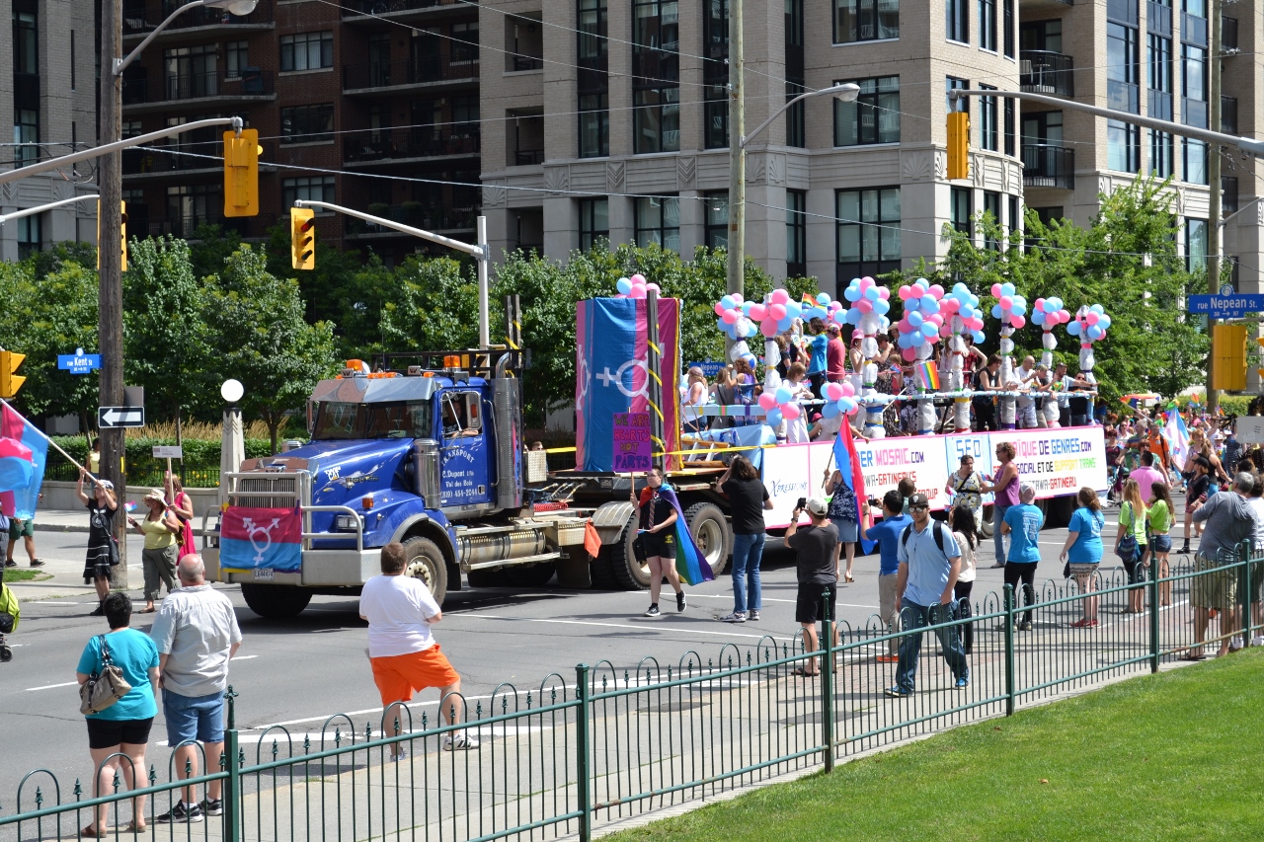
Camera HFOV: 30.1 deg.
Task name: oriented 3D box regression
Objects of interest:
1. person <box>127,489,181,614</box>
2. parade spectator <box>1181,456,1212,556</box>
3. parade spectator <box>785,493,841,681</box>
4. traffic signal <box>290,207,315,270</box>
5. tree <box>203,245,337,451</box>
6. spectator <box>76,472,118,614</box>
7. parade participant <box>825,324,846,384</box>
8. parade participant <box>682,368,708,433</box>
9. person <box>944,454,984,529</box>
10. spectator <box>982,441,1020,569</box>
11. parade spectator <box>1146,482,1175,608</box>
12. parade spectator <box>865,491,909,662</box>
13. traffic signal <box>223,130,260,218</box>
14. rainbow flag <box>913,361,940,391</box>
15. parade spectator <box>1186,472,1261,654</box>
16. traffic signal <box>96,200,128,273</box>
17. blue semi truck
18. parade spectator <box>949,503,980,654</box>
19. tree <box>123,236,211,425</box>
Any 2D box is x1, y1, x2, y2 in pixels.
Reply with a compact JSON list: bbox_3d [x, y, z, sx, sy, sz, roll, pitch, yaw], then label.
[{"bbox_3d":[-6.062,1.639,29.800,0.600,1.577,0.500,0,2,30],"label":"person"},{"bbox_3d":[9.056,1.364,37.915,0.600,1.550,0.500,-1,1,-21],"label":"parade spectator"},{"bbox_3d":[1.739,1.601,22.700,0.530,1.720,0.500,-1,2,-27],"label":"parade spectator"},{"bbox_3d":[-6.021,-3.327,43.000,0.420,1.128,0.610,0,2,35],"label":"traffic signal"},{"bbox_3d":[-8.156,-1.346,53.000,3.200,5.229,3.200,-1,1,0],"label":"tree"},{"bbox_3d":[-6.706,1.511,29.617,0.520,1.830,0.480,0,1,23],"label":"spectator"},{"bbox_3d":[3.324,-0.720,38.416,0.500,1.720,0.330,-2,1,-37],"label":"parade participant"},{"bbox_3d":[0.943,-0.008,35.015,0.360,1.600,0.450,0,1,26],"label":"parade participant"},{"bbox_3d":[4.827,1.312,34.215,0.550,1.620,0.380,-1,1,-20],"label":"person"},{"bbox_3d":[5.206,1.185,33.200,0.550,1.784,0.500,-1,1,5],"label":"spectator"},{"bbox_3d":[6.600,1.525,29.300,0.440,1.550,0.360,-2,2,-36],"label":"parade spectator"},{"bbox_3d":[2.572,1.557,23.700,0.600,1.722,0.520,1,2,41],"label":"parade spectator"},{"bbox_3d":[-4.804,-3.056,29.000,0.500,1.070,0.360,0,2,31],"label":"traffic signal"},{"bbox_3d":[4.766,-0.732,37.900,0.360,0.470,0.080,-1,2,-20],"label":"rainbow flag"},{"bbox_3d":[5.755,1.409,22.900,0.660,1.817,0.500,-2,2,-36],"label":"parade spectator"},{"bbox_3d":[-8.246,-2.936,37.300,0.420,1.128,0.610,0,2,35],"label":"traffic signal"},{"bbox_3d":[-1.887,0.670,30.667,2.550,3.250,8.000,0,1,36],"label":"blue semi truck"},{"bbox_3d":[3.483,1.671,24.800,0.460,1.570,0.420,-2,2,-40],"label":"parade spectator"},{"bbox_3d":[-9.462,-1.330,48.000,2.100,4.800,2.100,-1,1,0],"label":"tree"}]

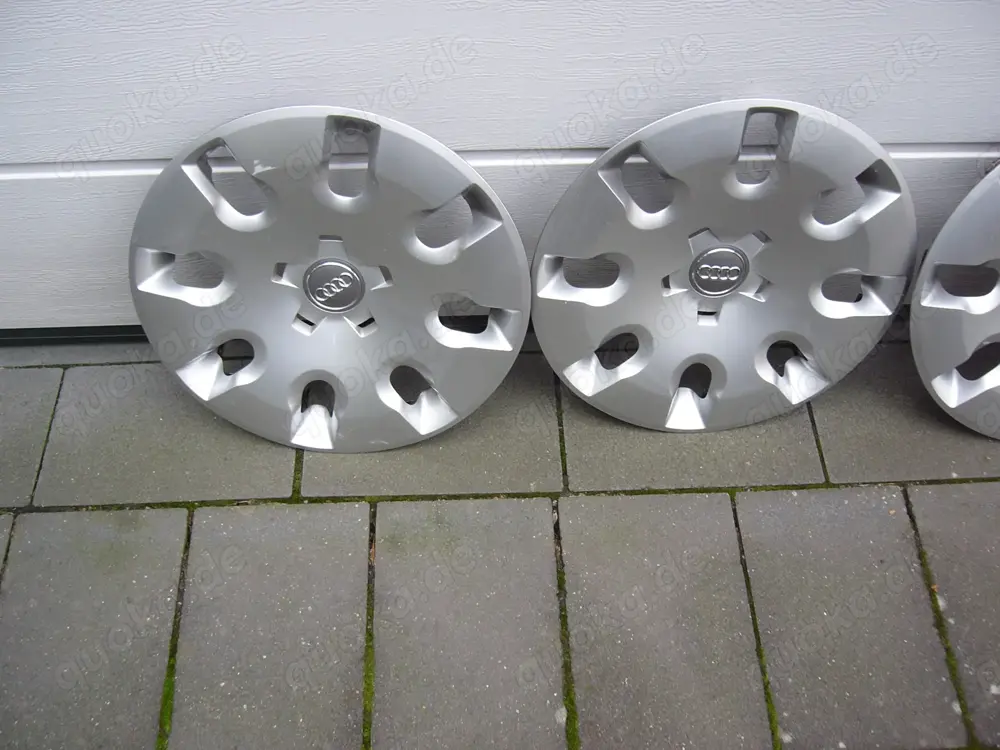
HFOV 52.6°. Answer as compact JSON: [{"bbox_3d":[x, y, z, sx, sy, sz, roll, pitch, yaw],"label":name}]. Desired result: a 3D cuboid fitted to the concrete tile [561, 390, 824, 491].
[{"bbox_3d":[0.221,0.065,1.236,0.296,0.060,0.196,-2,55,-1],"label":"concrete tile"}]

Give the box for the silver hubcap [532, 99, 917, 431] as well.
[{"bbox_3d":[0.237,-0.105,1.090,0.413,0.413,0.050,0,35,0],"label":"silver hubcap"}]

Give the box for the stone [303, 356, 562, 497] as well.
[{"bbox_3d":[-0.080,0.074,1.228,0.296,0.060,0.196,-2,55,-1],"label":"stone"}]

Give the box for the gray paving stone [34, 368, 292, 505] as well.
[{"bbox_3d":[-0.381,0.082,1.221,0.296,0.060,0.196,-2,55,-1],"label":"gray paving stone"}]

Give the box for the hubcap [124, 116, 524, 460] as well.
[{"bbox_3d":[-0.175,-0.086,1.069,0.413,0.413,0.050,0,35,-1],"label":"hubcap"}]

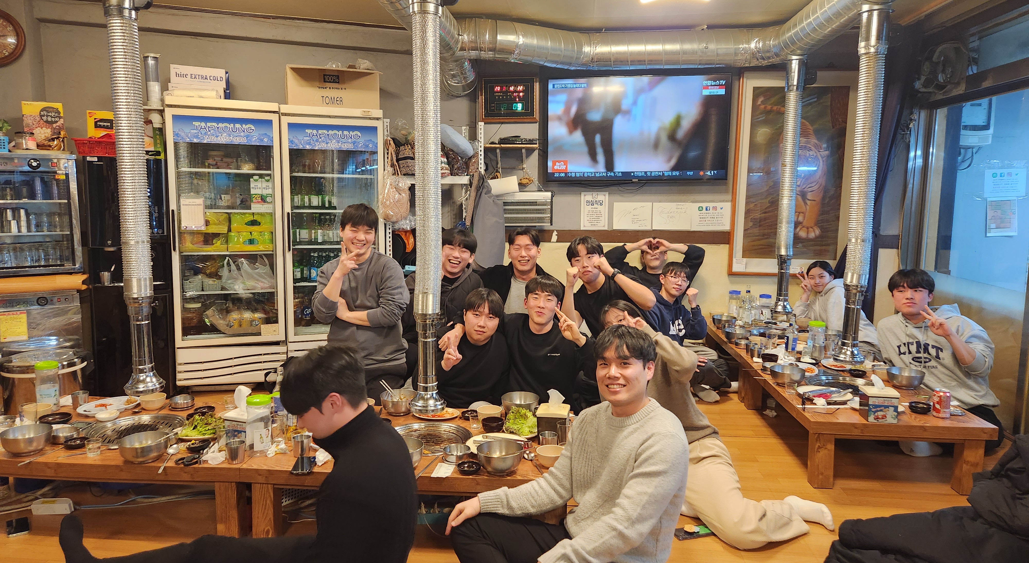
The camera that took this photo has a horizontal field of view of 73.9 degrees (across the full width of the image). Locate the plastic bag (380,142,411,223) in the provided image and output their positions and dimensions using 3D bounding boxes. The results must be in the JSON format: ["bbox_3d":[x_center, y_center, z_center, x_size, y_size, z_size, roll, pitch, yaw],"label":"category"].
[{"bbox_3d":[-0.870,-0.726,5.000,0.225,0.580,0.140,0,6,0],"label":"plastic bag"}]

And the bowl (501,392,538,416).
[{"bbox_3d":[0.026,0.539,2.932,0.163,0.080,0.163,1,7,0],"label":"bowl"}]

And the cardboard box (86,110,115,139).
[{"bbox_3d":[-2.764,-1.022,4.650,0.235,0.275,0.110,-2,6,-25],"label":"cardboard box"}]

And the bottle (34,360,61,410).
[{"bbox_3d":[-2.084,0.465,3.045,0.092,0.218,0.092,0,6,0],"label":"bottle"}]

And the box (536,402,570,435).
[{"bbox_3d":[0.158,0.561,2.692,0.125,0.134,0.132,1,6,8],"label":"box"}]

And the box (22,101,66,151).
[{"bbox_3d":[-2.735,-0.903,3.970,0.197,0.275,0.095,-2,7,-24],"label":"box"}]

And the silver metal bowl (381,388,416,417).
[{"bbox_3d":[-0.504,0.536,2.990,0.160,0.086,0.160,0,7,0],"label":"silver metal bowl"}]

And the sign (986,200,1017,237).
[{"bbox_3d":[3.758,-0.496,5.270,0.210,0.293,0.004,1,6,8],"label":"sign"}]

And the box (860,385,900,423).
[{"bbox_3d":[1.607,0.539,3.012,0.132,0.134,0.125,1,6,6],"label":"box"}]

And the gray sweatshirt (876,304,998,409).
[{"bbox_3d":[2.088,0.376,3.380,0.350,0.490,0.460,-4,8,-35],"label":"gray sweatshirt"}]

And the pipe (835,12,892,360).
[{"bbox_3d":[1.672,-0.451,3.303,0.155,1.700,0.155,1,7,5],"label":"pipe"}]

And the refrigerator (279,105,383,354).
[{"bbox_3d":[-1.322,-0.274,4.891,0.652,1.812,0.660,-2,7,-22],"label":"refrigerator"}]

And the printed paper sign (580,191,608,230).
[{"bbox_3d":[0.636,-0.559,5.430,0.215,0.297,0.008,2,7,8],"label":"printed paper sign"}]

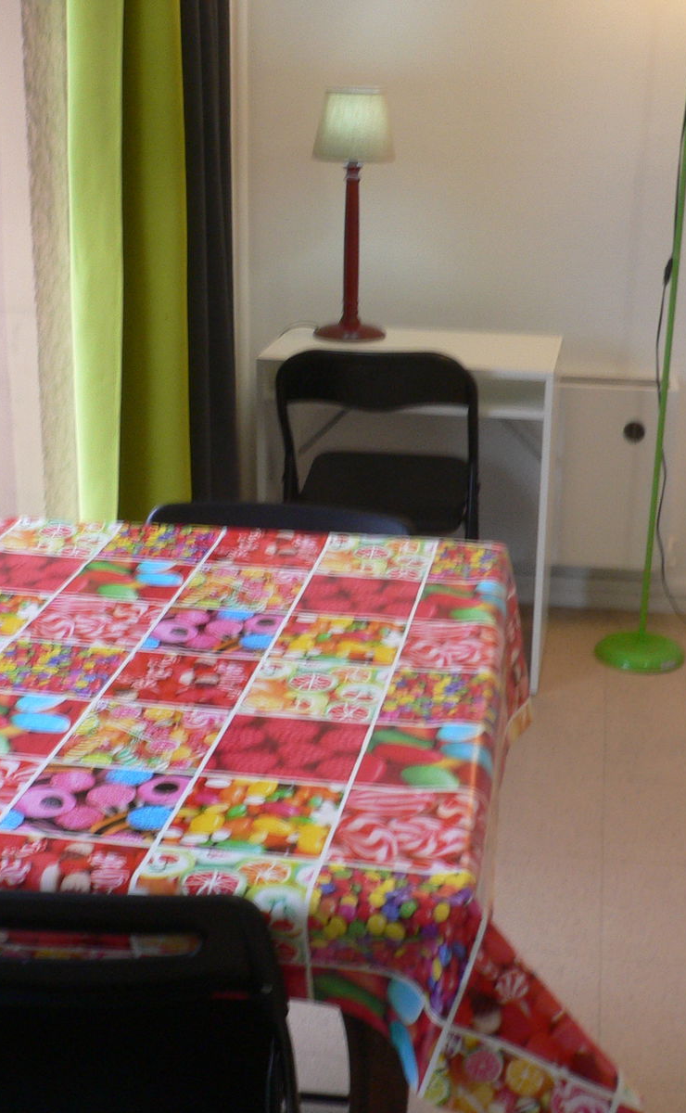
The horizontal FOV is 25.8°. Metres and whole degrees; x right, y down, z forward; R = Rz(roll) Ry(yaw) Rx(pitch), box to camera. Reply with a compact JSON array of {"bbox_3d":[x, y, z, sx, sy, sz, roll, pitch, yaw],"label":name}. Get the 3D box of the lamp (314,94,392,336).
[{"bbox_3d":[0.020,-0.799,3.513,0.193,0.563,0.193,0,19,0],"label":"lamp"}]

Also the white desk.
[{"bbox_3d":[0.164,-0.122,3.568,0.650,0.750,0.400,4,19,9],"label":"white desk"}]

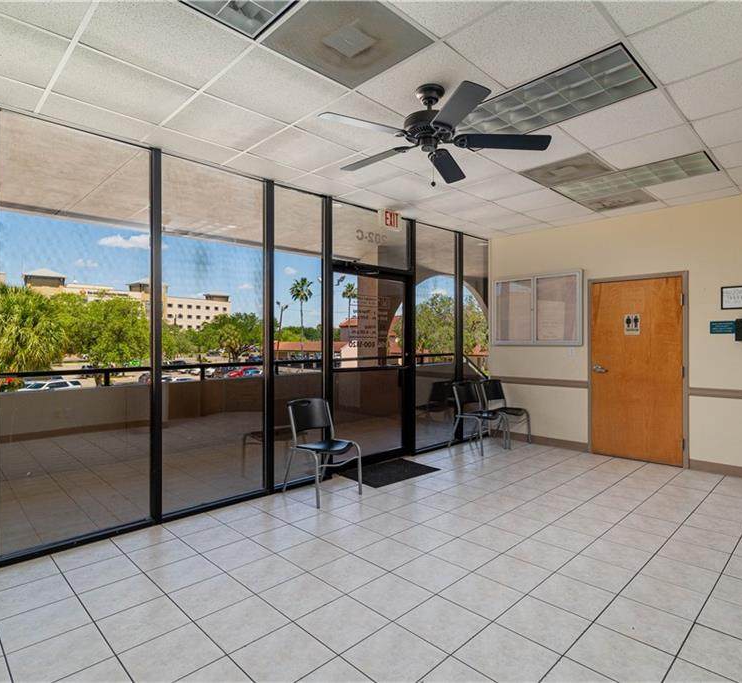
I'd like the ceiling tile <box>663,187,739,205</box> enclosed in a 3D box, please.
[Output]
[{"bbox_3d":[3.314,-1.461,4.590,0.302,0.025,0.610,-1,1,-44],"label":"ceiling tile"}]

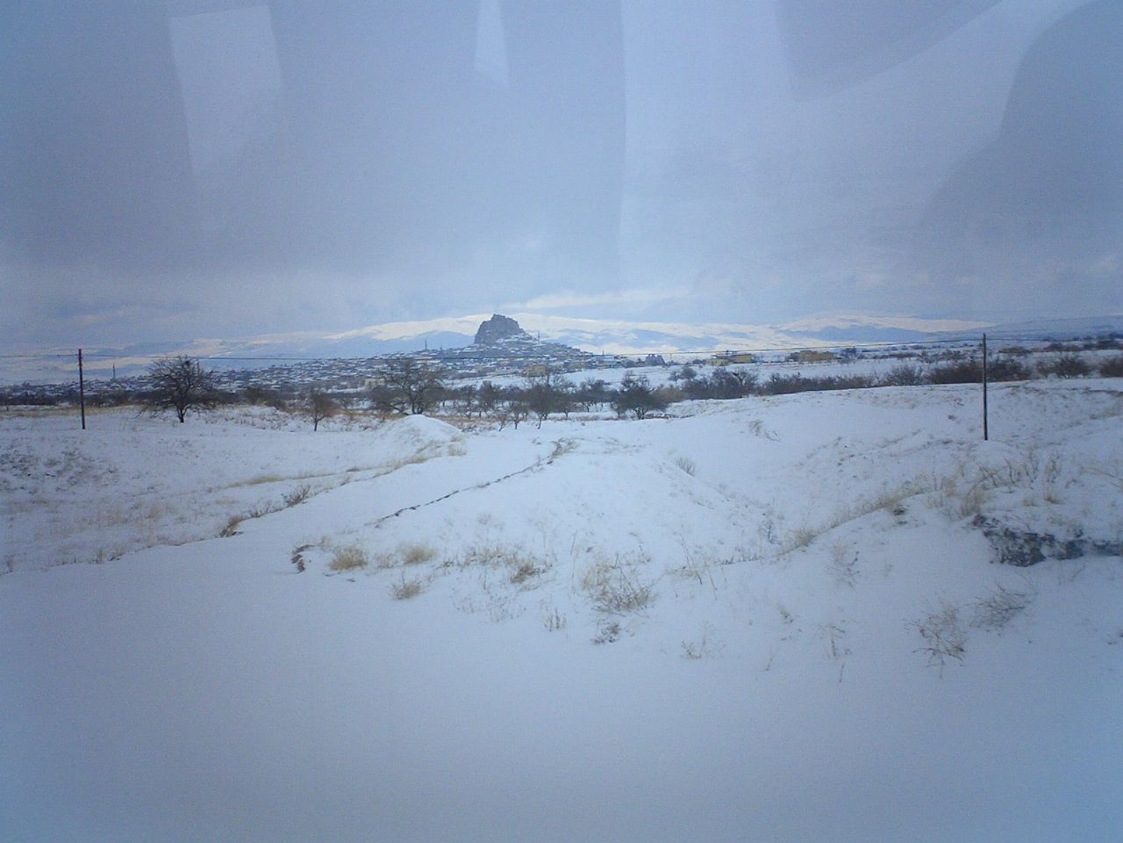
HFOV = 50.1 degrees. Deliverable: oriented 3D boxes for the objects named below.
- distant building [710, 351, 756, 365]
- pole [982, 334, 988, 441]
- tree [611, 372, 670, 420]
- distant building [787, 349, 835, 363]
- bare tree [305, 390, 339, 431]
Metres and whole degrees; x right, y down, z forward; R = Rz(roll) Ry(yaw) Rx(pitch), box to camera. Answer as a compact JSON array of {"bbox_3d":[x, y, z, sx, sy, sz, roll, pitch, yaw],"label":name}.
[{"bbox_3d":[92.878,-33.968,650.000,23.754,6.889,13.000,-1,3,6],"label":"distant building"},{"bbox_3d":[26.449,-2.110,75.000,0.240,6.660,0.240,-1,3,0],"label":"pole"},{"bbox_3d":[7.981,-2.541,122.000,5.707,4.815,5.421,-1,3,0],"label":"tree"},{"bbox_3d":[141.397,-37.027,680.000,26.341,6.213,13.000,-1,3,11],"label":"distant building"},{"bbox_3d":[-20.514,-0.903,103.000,2.785,3.463,2.646,-1,3,0],"label":"bare tree"}]

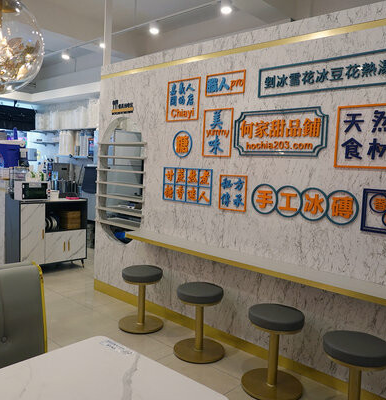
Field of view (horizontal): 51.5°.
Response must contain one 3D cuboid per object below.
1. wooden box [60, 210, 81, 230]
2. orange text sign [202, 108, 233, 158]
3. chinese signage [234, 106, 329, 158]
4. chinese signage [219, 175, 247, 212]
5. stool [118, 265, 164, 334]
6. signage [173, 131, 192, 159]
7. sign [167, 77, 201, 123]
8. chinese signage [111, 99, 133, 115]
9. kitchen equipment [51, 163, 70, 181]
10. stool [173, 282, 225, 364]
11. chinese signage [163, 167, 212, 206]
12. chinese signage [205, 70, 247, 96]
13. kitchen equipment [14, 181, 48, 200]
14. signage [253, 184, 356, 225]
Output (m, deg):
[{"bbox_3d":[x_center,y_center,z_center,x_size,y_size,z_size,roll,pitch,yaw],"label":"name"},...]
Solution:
[{"bbox_3d":[-1.546,0.247,5.091,0.169,0.223,0.200,-1,6,-42],"label":"wooden box"},{"bbox_3d":[0.189,-0.510,3.054,0.283,0.359,0.030,7,7,42],"label":"orange text sign"},{"bbox_3d":[0.571,-0.453,2.711,0.712,0.313,0.030,7,7,42],"label":"chinese signage"},{"bbox_3d":[0.297,-0.053,3.020,0.258,0.261,0.030,7,6,42],"label":"chinese signage"},{"bbox_3d":[-0.428,0.825,3.388,0.381,0.473,0.381,3,5,0],"label":"stool"},{"bbox_3d":[-0.084,-0.463,3.303,0.217,0.220,0.030,7,7,42],"label":"signage"},{"bbox_3d":[-0.079,-0.818,3.284,0.365,0.334,0.030,7,7,42],"label":"sign"},{"bbox_3d":[-0.687,-0.905,3.899,0.323,0.136,0.030,7,6,42],"label":"chinese signage"},{"bbox_3d":[-2.038,-0.434,6.200,0.240,0.280,0.240,7,7,42],"label":"kitchen equipment"},{"bbox_3d":[0.051,0.882,2.940,0.382,0.470,0.382,3,5,0],"label":"stool"},{"bbox_3d":[-0.057,-0.122,3.344,0.559,0.282,0.030,7,6,42],"label":"chinese signage"},{"bbox_3d":[0.238,-0.886,3.049,0.379,0.161,0.030,7,6,42],"label":"chinese signage"},{"bbox_3d":[-1.874,-0.119,4.664,0.230,0.217,0.335,7,7,42],"label":"kitchen equipment"},{"bbox_3d":[0.702,0.020,2.612,0.752,0.212,0.030,7,7,42],"label":"signage"}]

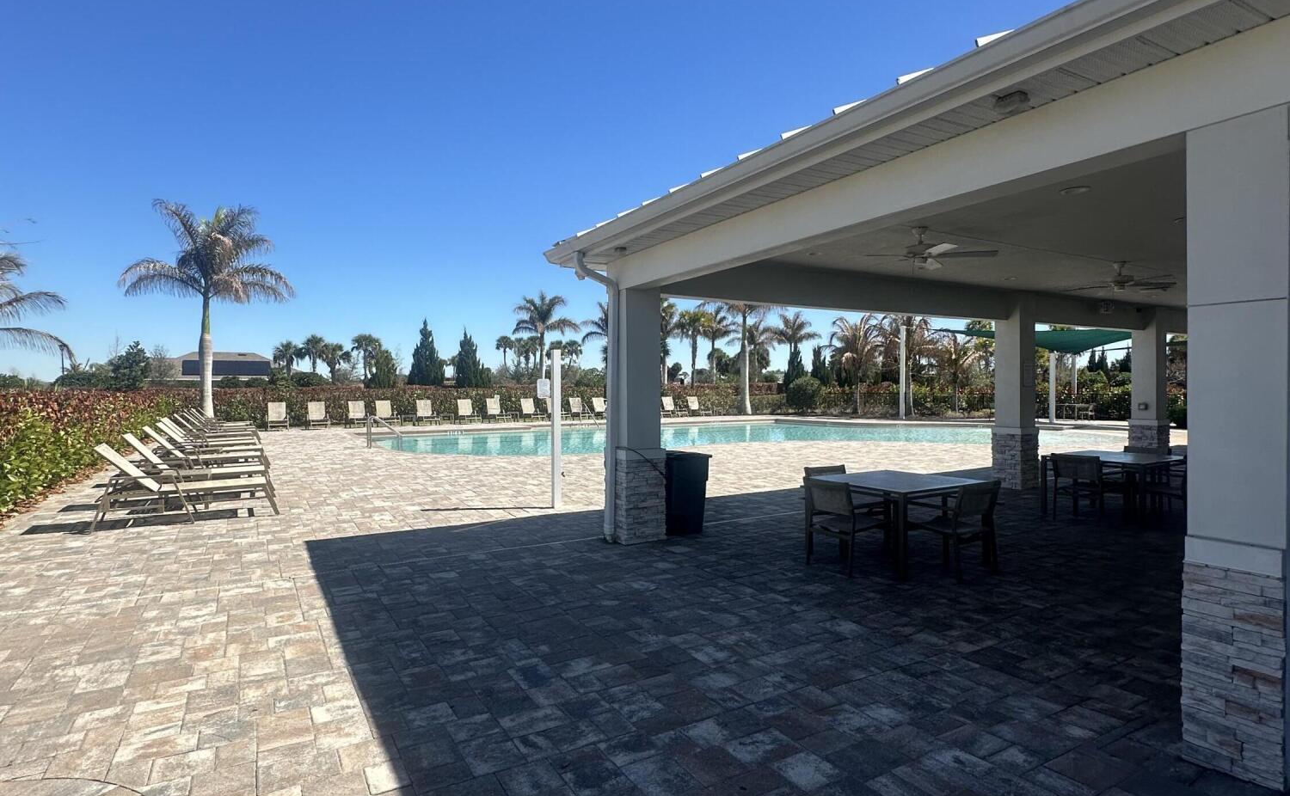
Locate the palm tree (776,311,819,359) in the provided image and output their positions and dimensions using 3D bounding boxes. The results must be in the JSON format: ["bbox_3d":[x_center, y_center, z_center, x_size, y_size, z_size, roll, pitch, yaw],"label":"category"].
[{"bbox_3d":[15.323,-3.972,71.034,5.000,9.748,5.000,0,0,0],"label":"palm tree"}]

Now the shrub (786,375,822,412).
[{"bbox_3d":[10.151,-0.270,44.508,2.300,2.383,2.300,0,0,0],"label":"shrub"}]

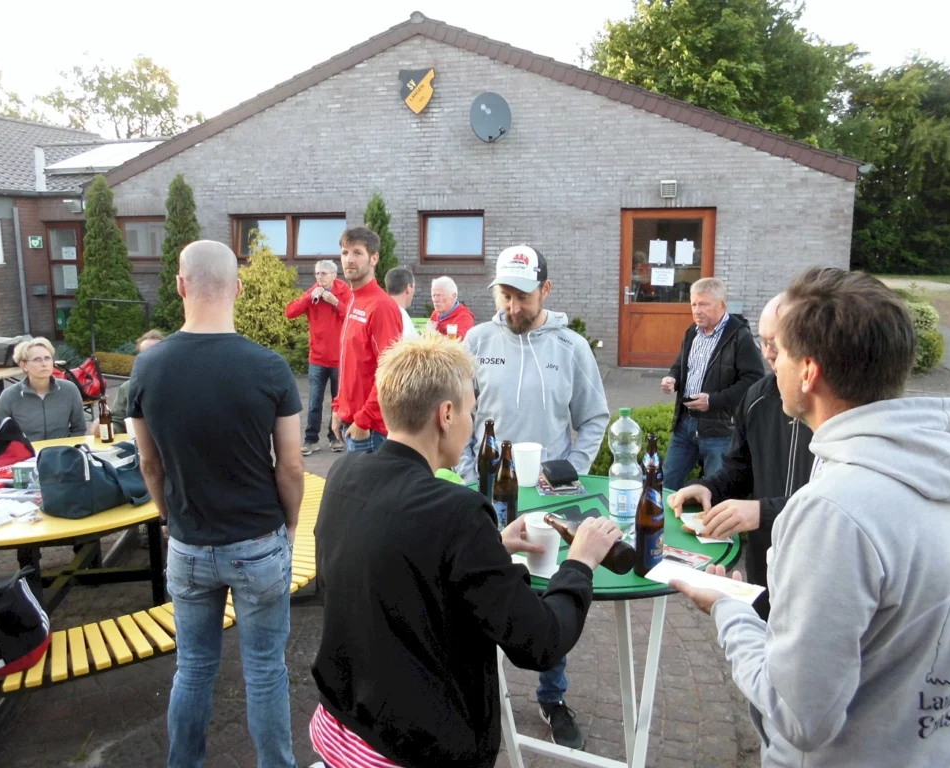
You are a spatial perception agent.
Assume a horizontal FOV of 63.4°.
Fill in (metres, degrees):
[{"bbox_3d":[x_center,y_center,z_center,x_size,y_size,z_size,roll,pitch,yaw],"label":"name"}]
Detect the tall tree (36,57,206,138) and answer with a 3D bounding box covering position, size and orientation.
[{"bbox_3d":[-17.600,-10.694,38.712,7.600,10.800,7.600,0,10,0],"label":"tall tree"}]

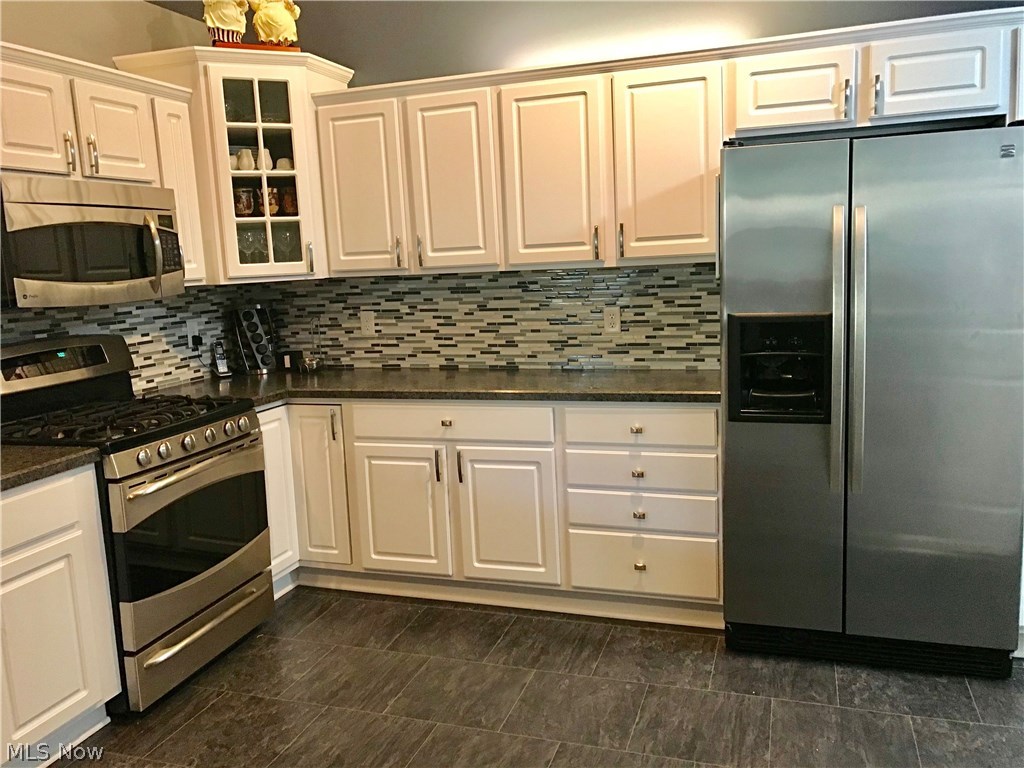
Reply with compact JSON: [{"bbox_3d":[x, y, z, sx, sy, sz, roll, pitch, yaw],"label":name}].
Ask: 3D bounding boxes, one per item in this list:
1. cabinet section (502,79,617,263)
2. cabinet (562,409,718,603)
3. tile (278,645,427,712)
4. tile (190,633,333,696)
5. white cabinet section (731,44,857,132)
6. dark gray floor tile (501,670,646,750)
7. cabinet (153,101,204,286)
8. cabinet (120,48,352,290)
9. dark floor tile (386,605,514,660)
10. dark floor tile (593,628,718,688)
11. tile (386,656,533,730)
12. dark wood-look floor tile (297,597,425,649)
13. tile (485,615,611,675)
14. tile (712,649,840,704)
[{"bbox_3d":[0.225,-0.863,3.462,0.450,0.725,0.310,0,9,18],"label":"cabinet section"},{"bbox_3d":[0.587,0.401,3.402,0.607,0.768,0.615,0,10,19],"label":"cabinet"},{"bbox_3d":[-0.545,1.043,2.933,0.397,0.010,0.394,0,10,18],"label":"tile"},{"bbox_3d":[-0.924,1.040,3.060,0.397,0.010,0.394,0,10,18],"label":"tile"},{"bbox_3d":[1.069,-1.089,3.143,0.450,0.270,0.310,0,9,18],"label":"white cabinet section"},{"bbox_3d":[0.213,1.049,2.681,0.397,0.010,0.394,0,10,18],"label":"dark gray floor tile"},{"bbox_3d":[-1.492,-0.776,3.397,0.328,0.746,0.222,0,10,19],"label":"cabinet"},{"bbox_3d":[-1.216,-0.951,3.814,1.008,0.937,0.786,-7,10,-26],"label":"cabinet"},{"bbox_3d":[-0.231,0.978,3.232,0.399,0.010,0.390,0,10,19],"label":"dark floor tile"},{"bbox_3d":[0.527,0.986,2.986,0.397,0.010,0.394,0,10,18],"label":"dark floor tile"},{"bbox_3d":[-0.167,1.046,2.805,0.399,0.010,0.390,0,10,19],"label":"tile"},{"bbox_3d":[-0.610,0.977,3.365,0.397,0.010,0.394,0,10,18],"label":"dark wood-look floor tile"},{"bbox_3d":[0.148,0.980,3.104,0.399,0.010,0.390,0,10,19],"label":"tile"},{"bbox_3d":[0.906,0.989,2.860,0.397,0.010,0.394,0,10,18],"label":"tile"}]

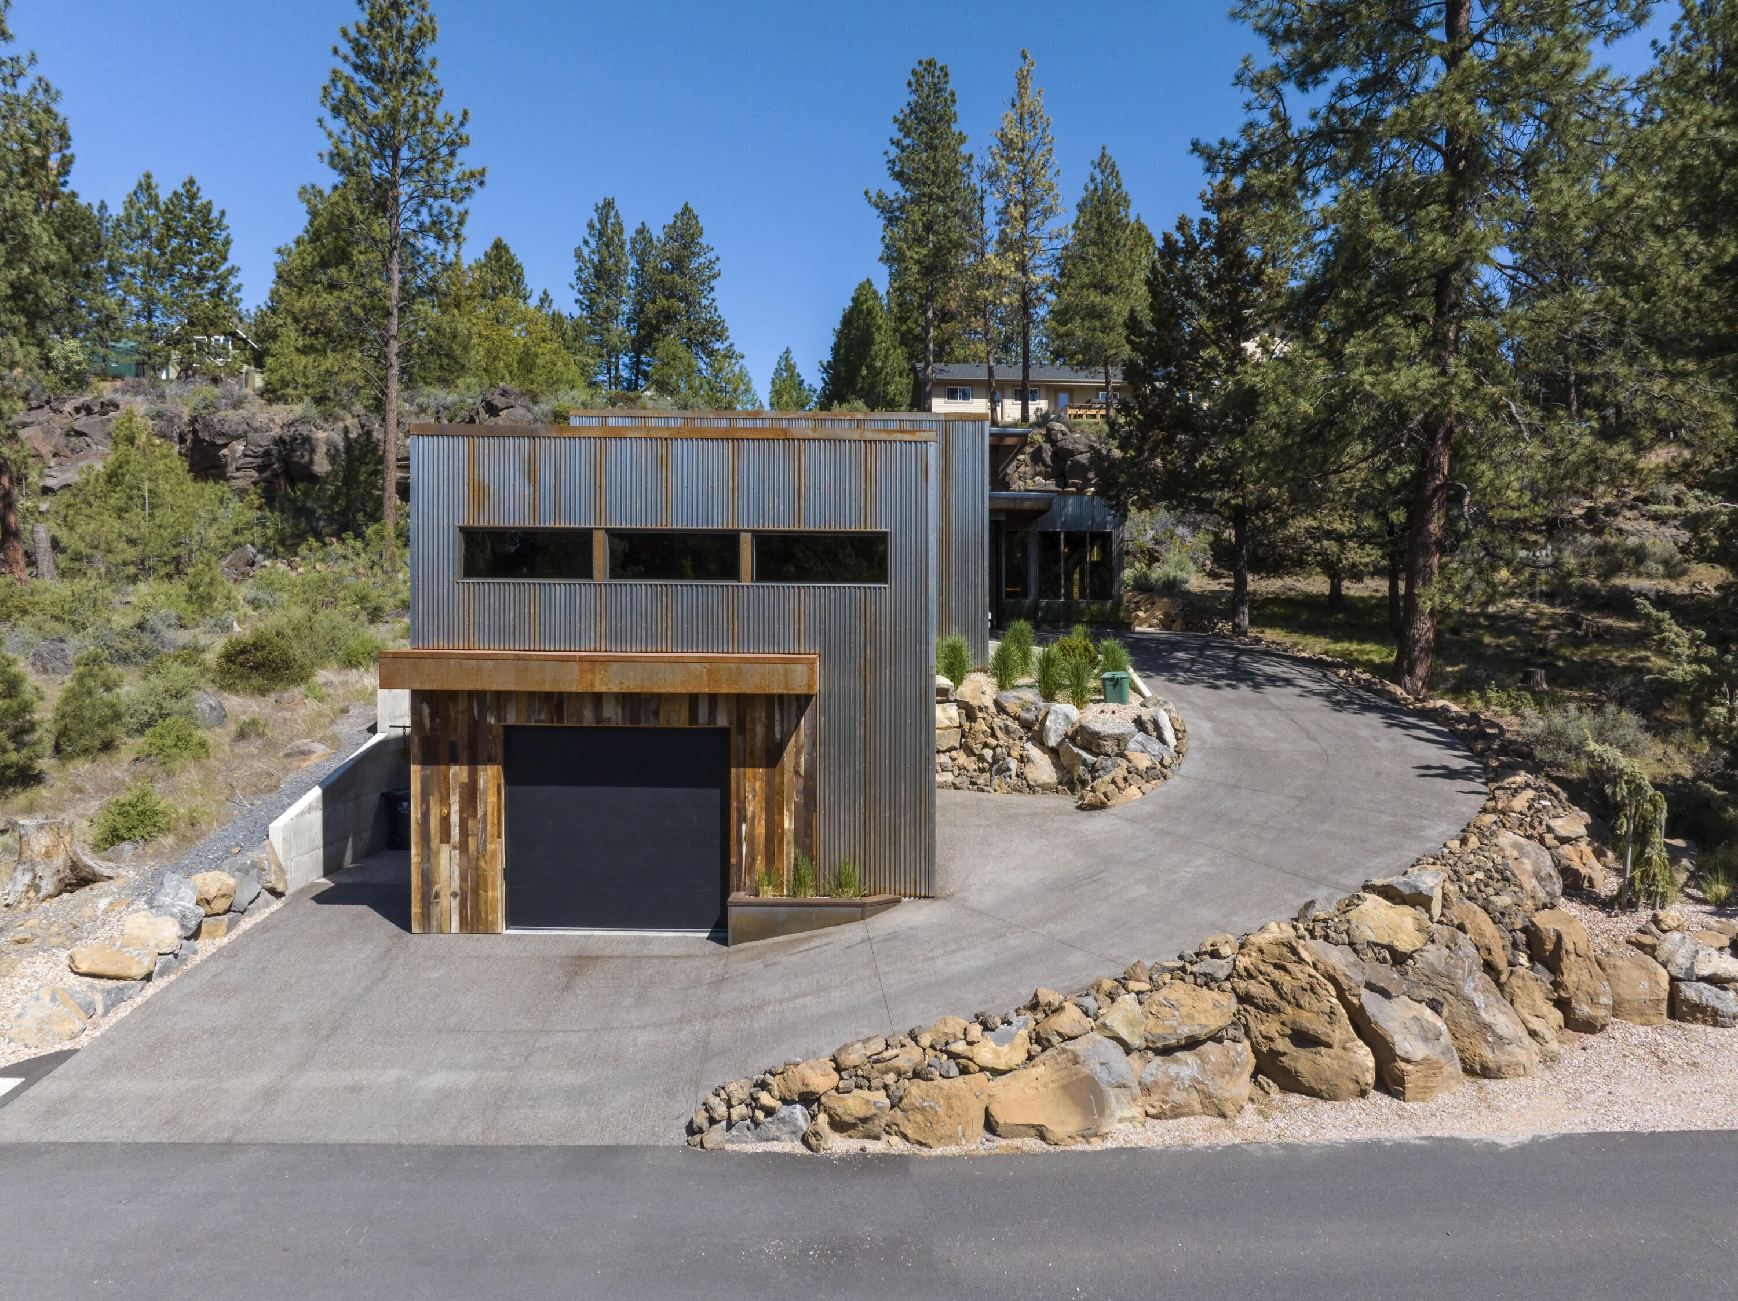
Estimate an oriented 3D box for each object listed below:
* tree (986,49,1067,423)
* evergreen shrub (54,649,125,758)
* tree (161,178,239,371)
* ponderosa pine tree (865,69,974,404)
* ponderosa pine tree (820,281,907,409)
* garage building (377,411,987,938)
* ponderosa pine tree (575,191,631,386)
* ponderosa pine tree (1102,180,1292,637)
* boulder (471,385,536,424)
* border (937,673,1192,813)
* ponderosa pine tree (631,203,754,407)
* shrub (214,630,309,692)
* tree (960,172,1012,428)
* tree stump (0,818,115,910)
[{"bbox_3d":[8.856,-23.278,68.000,4.447,21.161,4.447,0,0,0],"label":"tree"},{"bbox_3d":[-12.556,0.842,19.400,1.009,1.672,0.978,0,0,0],"label":"evergreen shrub"},{"bbox_3d":[-34.949,-19.470,63.000,4.191,10.730,4.100,0,1,0],"label":"tree"},{"bbox_3d":[2.474,-19.352,57.000,5.013,17.294,4.800,0,1,0],"label":"ponderosa pine tree"},{"bbox_3d":[-0.271,-14.990,60.000,4.533,7.038,4.400,0,1,0],"label":"ponderosa pine tree"},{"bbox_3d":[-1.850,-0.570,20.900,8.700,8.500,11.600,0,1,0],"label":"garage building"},{"bbox_3d":[-18.214,-24.047,82.000,3.791,13.596,3.800,0,1,0],"label":"ponderosa pine tree"},{"bbox_3d":[8.441,-6.224,31.000,4.893,11.783,4.800,0,1,0],"label":"ponderosa pine tree"},{"bbox_3d":[-14.559,-9.691,48.000,2.652,1.787,2.200,0,1,0],"label":"boulder"},{"bbox_3d":[3.350,1.584,22.400,5.000,2.200,4.400,0,1,0],"label":"border"},{"bbox_3d":[-12.265,-24.065,84.000,7.927,14.301,7.531,0,0,0],"label":"ponderosa pine tree"},{"bbox_3d":[-11.881,0.213,23.600,1.724,1.162,1.638,0,0,0],"label":"shrub"},{"bbox_3d":[6.170,-18.804,64.000,2.742,13.566,2.742,0,0,0],"label":"tree"},{"bbox_3d":[-9.887,2.603,14.700,1.182,0.948,1.005,0,0,0],"label":"tree stump"}]

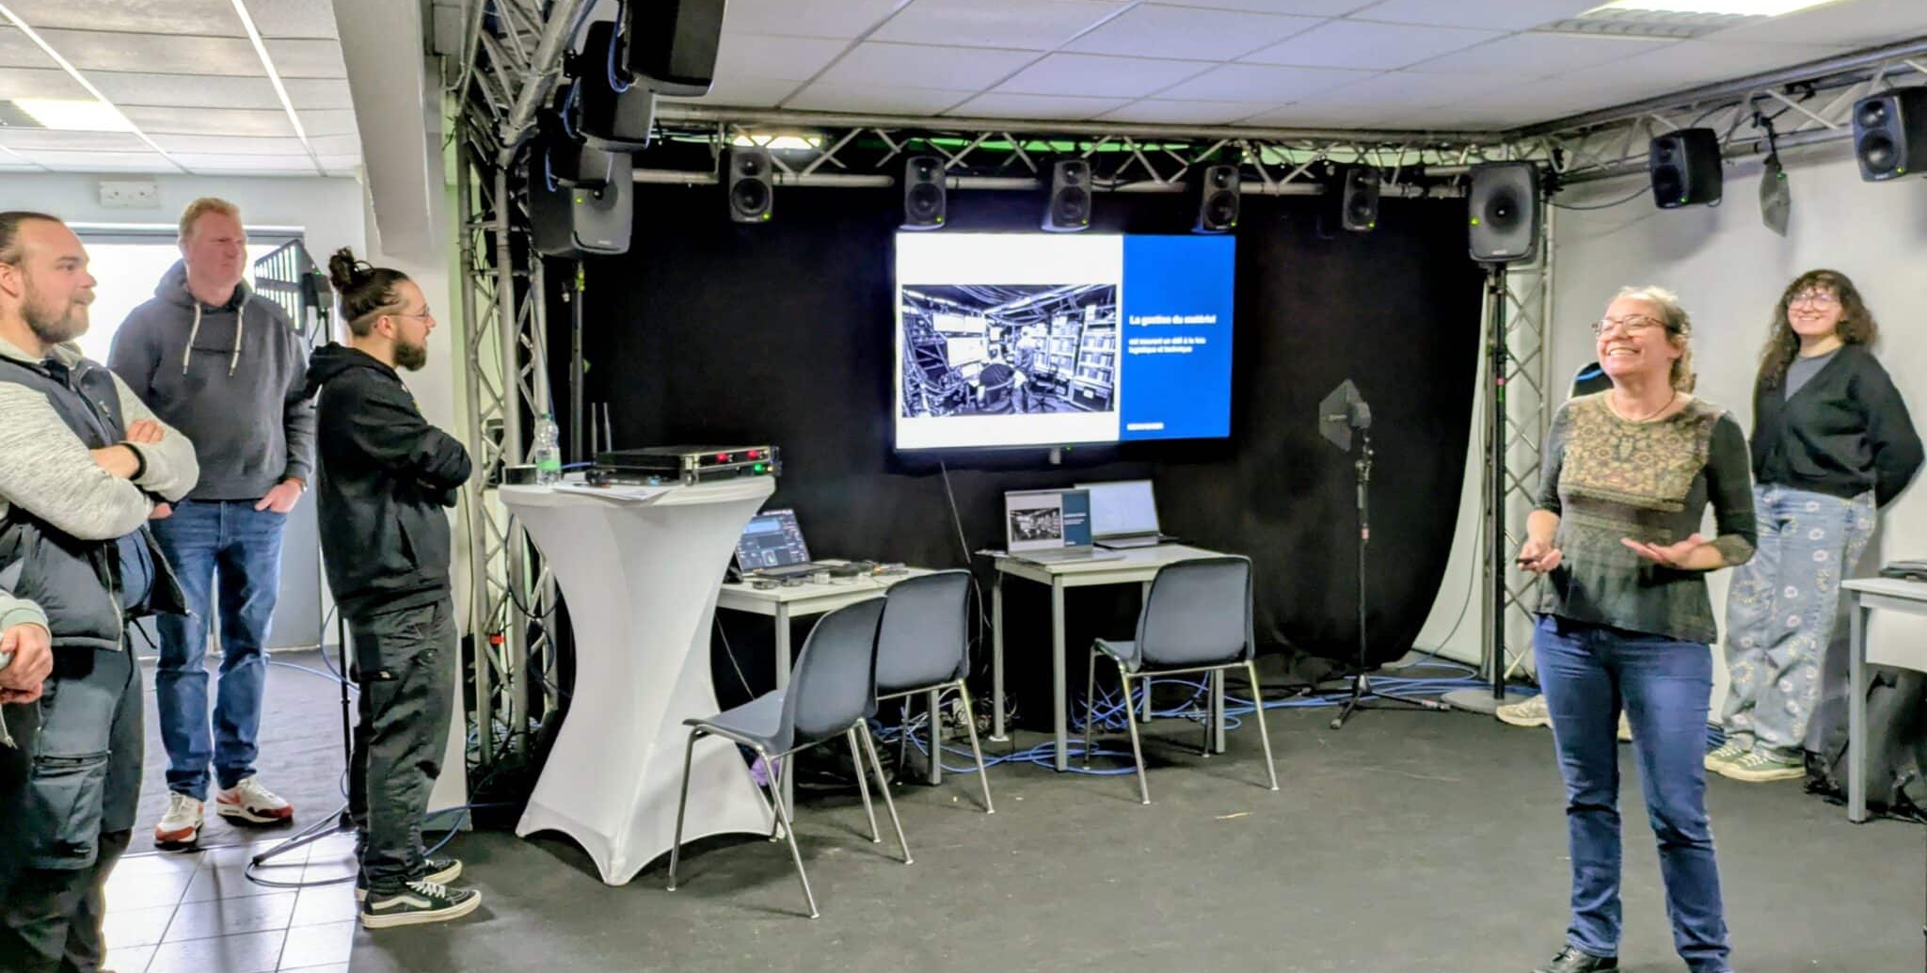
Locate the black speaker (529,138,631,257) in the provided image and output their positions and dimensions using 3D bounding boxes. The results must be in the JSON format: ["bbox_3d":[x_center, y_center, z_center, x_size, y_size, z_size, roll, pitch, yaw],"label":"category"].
[{"bbox_3d":[-1.403,-1.069,5.120,0.278,0.433,0.287,3,6,28],"label":"black speaker"}]

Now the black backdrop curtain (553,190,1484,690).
[{"bbox_3d":[0.455,-0.139,5.768,3.979,2.100,0.180,-3,5,-17],"label":"black backdrop curtain"}]

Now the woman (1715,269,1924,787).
[{"bbox_3d":[3.008,0.141,4.911,0.520,1.720,0.400,4,7,43],"label":"woman"}]

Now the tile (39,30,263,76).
[{"bbox_3d":[-2.494,-1.355,4.328,0.600,0.025,0.600,-3,6,-21],"label":"tile"}]

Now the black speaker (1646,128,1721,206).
[{"bbox_3d":[2.760,-1.220,5.330,0.178,0.285,0.189,-12,8,-19],"label":"black speaker"}]

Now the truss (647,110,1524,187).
[{"bbox_3d":[0.572,-1.305,5.544,3.775,0.265,0.275,-3,5,-17],"label":"truss"}]

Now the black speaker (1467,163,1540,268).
[{"bbox_3d":[2.371,-1.198,6.100,0.287,0.433,0.278,0,7,24],"label":"black speaker"}]

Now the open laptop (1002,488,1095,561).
[{"bbox_3d":[0.373,0.156,5.465,0.350,0.240,0.280,-3,5,-19],"label":"open laptop"}]

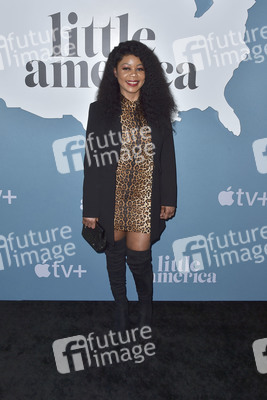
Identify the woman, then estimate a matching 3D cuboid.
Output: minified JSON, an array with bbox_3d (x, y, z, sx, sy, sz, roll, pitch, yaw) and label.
[{"bbox_3d":[-0.026,-0.058,2.250,0.550,1.660,0.380,-2,13,-10],"label":"woman"}]

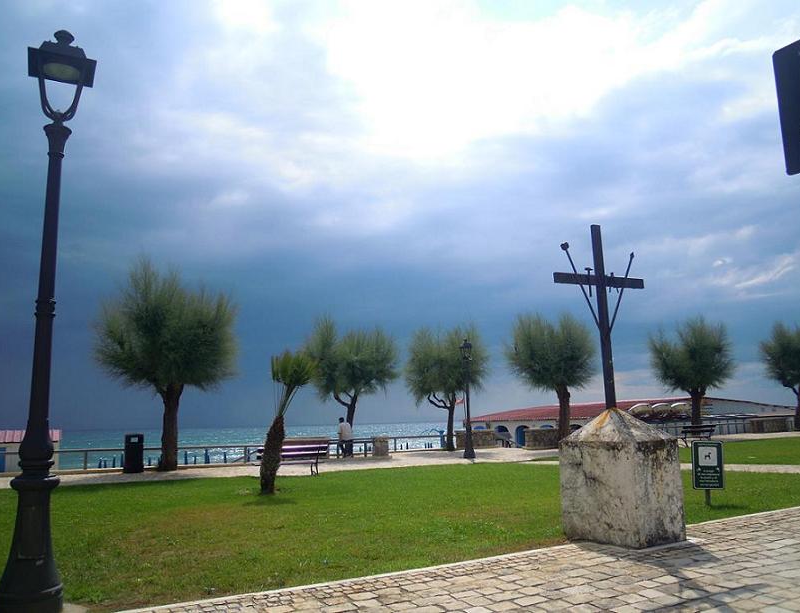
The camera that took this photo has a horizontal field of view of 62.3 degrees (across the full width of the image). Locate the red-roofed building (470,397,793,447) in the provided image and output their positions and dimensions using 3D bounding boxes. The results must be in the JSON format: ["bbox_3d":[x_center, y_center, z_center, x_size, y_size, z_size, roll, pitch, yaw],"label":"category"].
[{"bbox_3d":[17.015,9.540,52.948,16.000,3.850,19.000,4,-11,-28],"label":"red-roofed building"}]

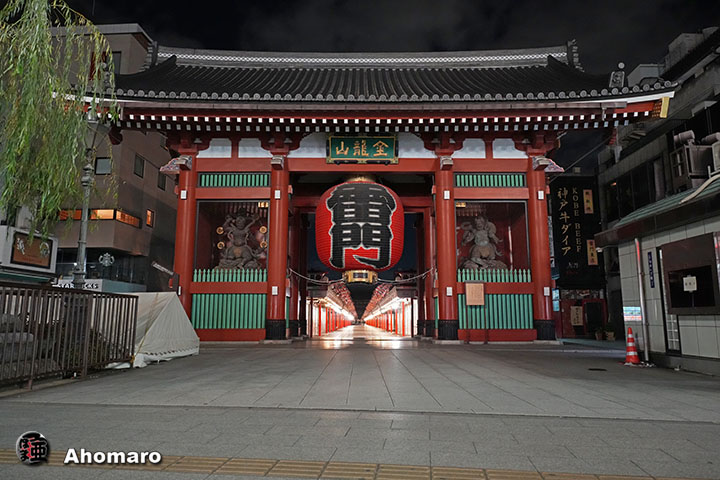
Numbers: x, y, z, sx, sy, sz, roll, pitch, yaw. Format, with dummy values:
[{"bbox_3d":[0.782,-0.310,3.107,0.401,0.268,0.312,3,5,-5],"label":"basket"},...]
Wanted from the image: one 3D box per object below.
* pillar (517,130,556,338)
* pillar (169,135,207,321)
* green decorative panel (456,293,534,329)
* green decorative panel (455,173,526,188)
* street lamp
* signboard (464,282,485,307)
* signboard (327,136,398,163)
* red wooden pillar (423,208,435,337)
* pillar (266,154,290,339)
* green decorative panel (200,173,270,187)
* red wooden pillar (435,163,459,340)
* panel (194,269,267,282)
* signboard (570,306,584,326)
[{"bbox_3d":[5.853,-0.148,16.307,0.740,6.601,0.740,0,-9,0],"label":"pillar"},{"bbox_3d":[-5.985,0.184,17.095,0.630,6.327,0.630,0,-9,0],"label":"pillar"},{"bbox_3d":[4.286,2.270,15.788,2.321,1.156,0.120,0,-9,0],"label":"green decorative panel"},{"bbox_3d":[4.324,-1.977,16.535,2.398,0.562,0.120,0,-9,0],"label":"green decorative panel"},{"bbox_3d":[-5.052,-0.130,9.123,0.660,4.623,0.660,0,-9,0],"label":"street lamp"},{"bbox_3d":[3.764,1.770,16.328,0.637,0.797,0.080,0,-9,0],"label":"signboard"},{"bbox_3d":[0.089,-2.929,16.174,2.280,0.899,0.220,0,3,0],"label":"signboard"},{"bbox_3d":[2.811,1.199,19.197,0.600,4.999,0.600,0,-9,0],"label":"red wooden pillar"},{"bbox_3d":[-2.798,0.233,17.087,0.630,6.227,0.630,0,-9,0],"label":"pillar"},{"bbox_3d":[-4.353,-2.076,17.414,2.508,0.533,0.100,0,-9,0],"label":"green decorative panel"},{"bbox_3d":[2.966,0.233,17.087,0.630,6.227,0.630,0,-9,0],"label":"red wooden pillar"},{"bbox_3d":[-4.142,1.133,15.961,2.346,0.447,0.100,0,-9,0],"label":"panel"},{"bbox_3d":[8.286,2.912,19.080,0.523,0.743,0.080,0,-9,0],"label":"signboard"}]

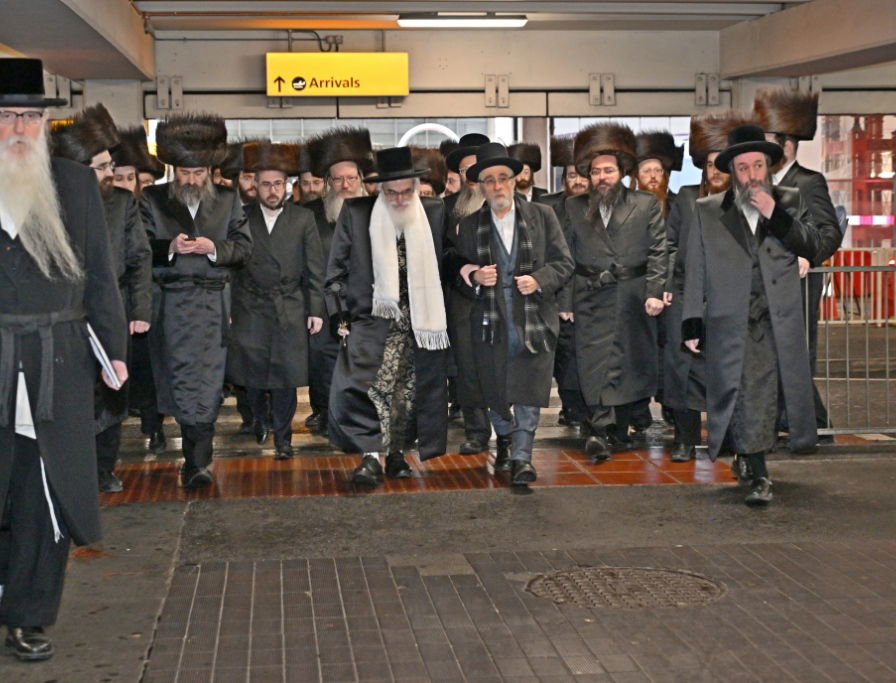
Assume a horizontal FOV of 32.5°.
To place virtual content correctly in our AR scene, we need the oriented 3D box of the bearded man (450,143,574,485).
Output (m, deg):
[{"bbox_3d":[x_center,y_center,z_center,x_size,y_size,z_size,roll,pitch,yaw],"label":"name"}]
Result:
[{"bbox_3d":[0.342,-0.154,8.150,0.630,1.790,0.540,-1,6,-2],"label":"bearded man"}]

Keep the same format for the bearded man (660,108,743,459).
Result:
[{"bbox_3d":[1.519,-0.307,8.759,0.580,1.930,0.500,-1,4,-3],"label":"bearded man"}]

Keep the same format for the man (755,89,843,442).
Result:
[{"bbox_3d":[2.057,-0.422,8.997,0.600,2.030,0.520,-3,5,-30],"label":"man"}]

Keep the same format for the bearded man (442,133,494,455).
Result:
[{"bbox_3d":[0.134,-0.279,8.750,0.580,1.820,0.500,-1,6,-2],"label":"bearded man"}]

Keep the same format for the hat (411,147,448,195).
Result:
[{"bbox_3d":[-0.181,-1.124,10.100,0.360,0.270,0.360,-1,6,-6],"label":"hat"}]

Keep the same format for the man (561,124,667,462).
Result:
[{"bbox_3d":[0.948,-0.286,8.800,0.610,1.910,0.520,0,6,3],"label":"man"}]

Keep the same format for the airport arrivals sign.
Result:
[{"bbox_3d":[-1.156,-2.781,16.000,1.480,0.450,0.140,-2,6,-7],"label":"airport arrivals sign"}]

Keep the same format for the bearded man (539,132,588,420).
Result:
[{"bbox_3d":[0.853,-0.400,10.279,0.540,1.910,0.480,-1,4,-6],"label":"bearded man"}]

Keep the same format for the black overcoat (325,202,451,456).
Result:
[{"bbox_3d":[-0.325,-0.072,8.206,0.660,1.370,0.500,-1,4,-6],"label":"black overcoat"}]

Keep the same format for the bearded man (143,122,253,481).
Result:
[{"bbox_3d":[-1.307,-0.217,7.950,0.580,1.910,0.500,-1,6,-5],"label":"bearded man"}]

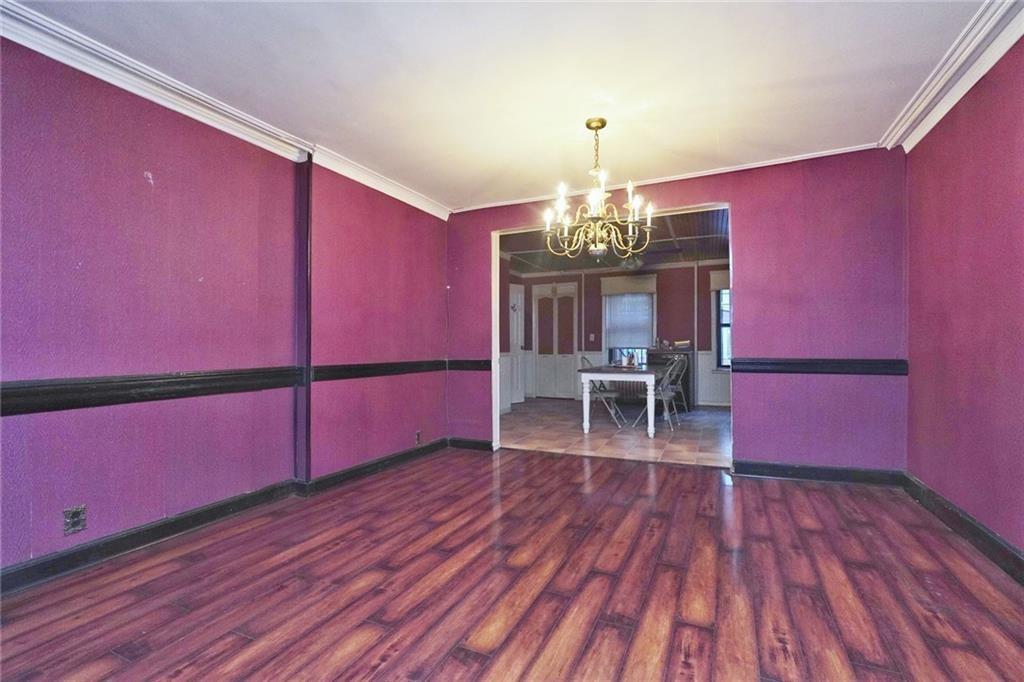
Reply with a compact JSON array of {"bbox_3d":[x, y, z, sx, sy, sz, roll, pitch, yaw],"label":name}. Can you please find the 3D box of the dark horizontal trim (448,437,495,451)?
[{"bbox_3d":[-0.420,1.045,4.589,0.530,0.100,0.025,-1,-1,24],"label":"dark horizontal trim"}]

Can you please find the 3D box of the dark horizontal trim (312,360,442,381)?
[{"bbox_3d":[-1.022,0.240,3.950,0.030,0.110,1.700,-1,-1,26],"label":"dark horizontal trim"}]

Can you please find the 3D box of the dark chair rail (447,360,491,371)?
[{"bbox_3d":[-0.430,0.247,4.605,0.520,0.110,0.030,-1,-1,24],"label":"dark chair rail"}]

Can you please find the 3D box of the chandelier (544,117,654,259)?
[{"bbox_3d":[0.552,-0.955,2.925,0.710,0.900,0.710,-1,-1,24],"label":"chandelier"}]

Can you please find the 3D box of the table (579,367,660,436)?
[{"bbox_3d":[1.505,0.725,5.890,0.900,0.750,1.580,-1,-1,24],"label":"table"}]

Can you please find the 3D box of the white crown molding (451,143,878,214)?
[{"bbox_3d":[0.994,-1.369,3.987,3.600,0.045,0.040,-1,-1,24],"label":"white crown molding"}]

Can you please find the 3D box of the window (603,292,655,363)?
[{"bbox_3d":[2.201,-0.231,8.486,0.920,1.370,0.100,-1,-1,24],"label":"window"}]

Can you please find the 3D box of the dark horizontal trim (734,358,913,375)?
[{"bbox_3d":[2.260,0.194,3.401,1.100,0.115,0.030,-1,-1,24],"label":"dark horizontal trim"}]

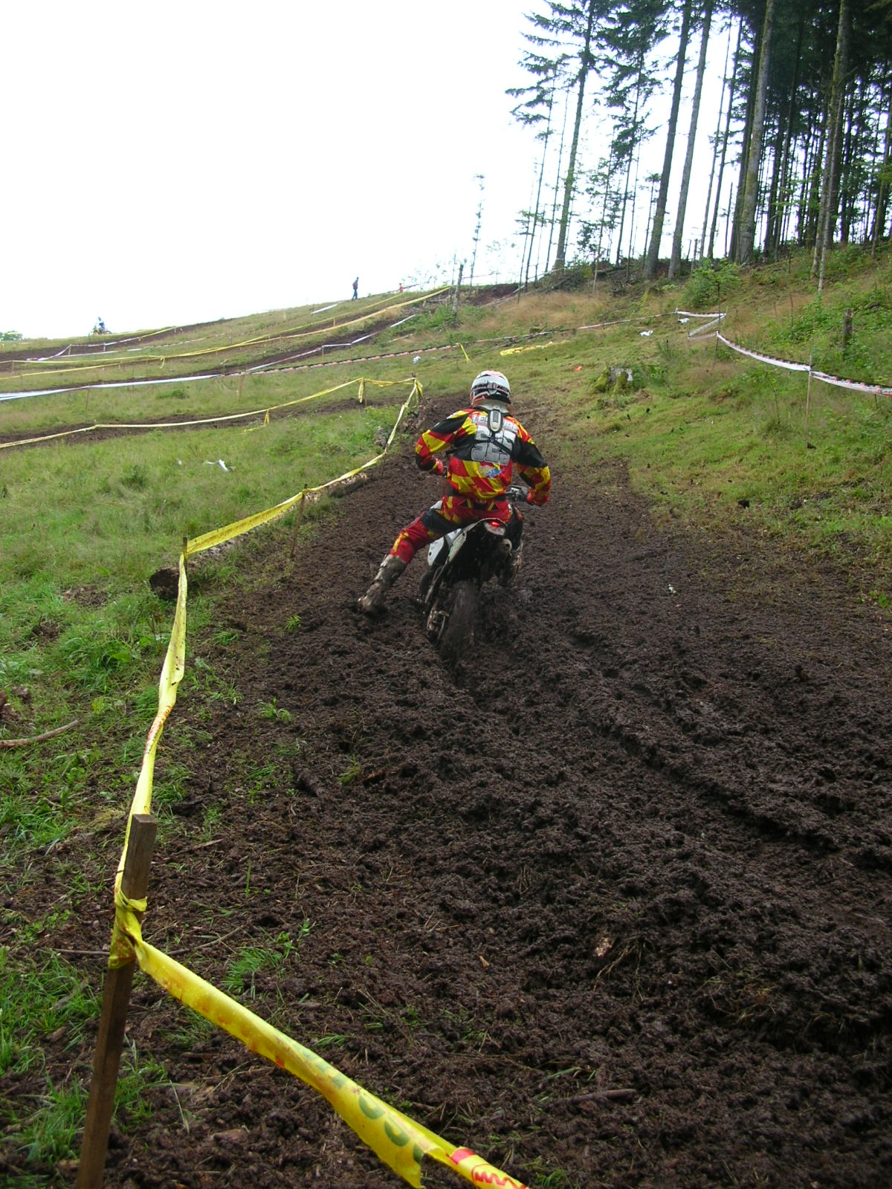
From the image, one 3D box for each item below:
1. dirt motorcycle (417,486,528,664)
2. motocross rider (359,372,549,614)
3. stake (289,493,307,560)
[{"bbox_3d":[0.102,-0.204,8.401,0.800,1.200,2.100,14,6,-8],"label":"dirt motorcycle"},{"bbox_3d":[0.100,-0.660,7.950,1.120,1.660,0.900,7,0,-12],"label":"motocross rider"},{"bbox_3d":[-1.573,-0.757,12.800,0.035,0.770,0.035,12,-2,0],"label":"stake"}]

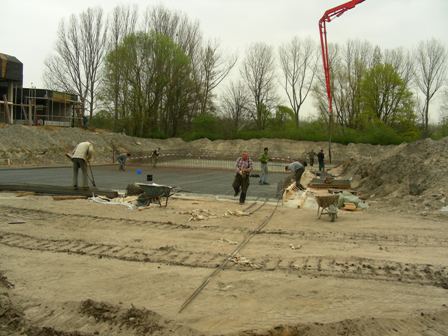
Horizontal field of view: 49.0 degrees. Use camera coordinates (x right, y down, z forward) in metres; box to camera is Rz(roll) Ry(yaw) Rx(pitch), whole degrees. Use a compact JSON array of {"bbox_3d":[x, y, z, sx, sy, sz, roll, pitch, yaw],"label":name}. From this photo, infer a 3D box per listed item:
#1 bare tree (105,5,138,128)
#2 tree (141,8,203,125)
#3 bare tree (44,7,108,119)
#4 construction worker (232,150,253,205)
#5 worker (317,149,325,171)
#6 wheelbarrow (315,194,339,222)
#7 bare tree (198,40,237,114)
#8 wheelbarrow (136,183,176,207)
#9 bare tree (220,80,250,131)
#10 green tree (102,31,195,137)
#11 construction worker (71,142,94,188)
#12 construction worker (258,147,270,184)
[{"bbox_3d":[-13.756,-13.487,66.000,5.200,16.800,5.000,0,3,0],"label":"bare tree"},{"bbox_3d":[-6.911,-13.353,66.000,8.000,16.800,7.500,0,3,0],"label":"tree"},{"bbox_3d":[-19.495,-13.019,65.000,8.400,16.300,7.800,0,3,0],"label":"bare tree"},{"bbox_3d":[0.609,0.323,16.200,0.650,1.750,0.550,0,3,7],"label":"construction worker"},{"bbox_3d":[7.570,-0.556,38.500,0.550,1.730,0.400,-1,2,-18],"label":"worker"},{"bbox_3d":[2.641,1.008,12.550,0.620,0.660,1.350,0,2,3],"label":"wheelbarrow"},{"bbox_3d":[-1.022,-11.648,67.000,5.100,11.200,4.800,0,3,0],"label":"bare tree"},{"bbox_3d":[-2.082,0.861,15.400,1.380,0.700,0.680,0,3,0],"label":"wheelbarrow"},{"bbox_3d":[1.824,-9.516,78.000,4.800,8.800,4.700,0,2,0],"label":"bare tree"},{"bbox_3d":[-11.053,-12.225,72.000,13.400,15.600,12.500,0,2,-9],"label":"green tree"},{"bbox_3d":[-4.719,-0.083,16.400,0.720,1.580,0.600,-2,3,-41],"label":"construction worker"},{"bbox_3d":[1.886,-0.079,22.900,0.550,1.750,0.480,-2,3,-37],"label":"construction worker"}]

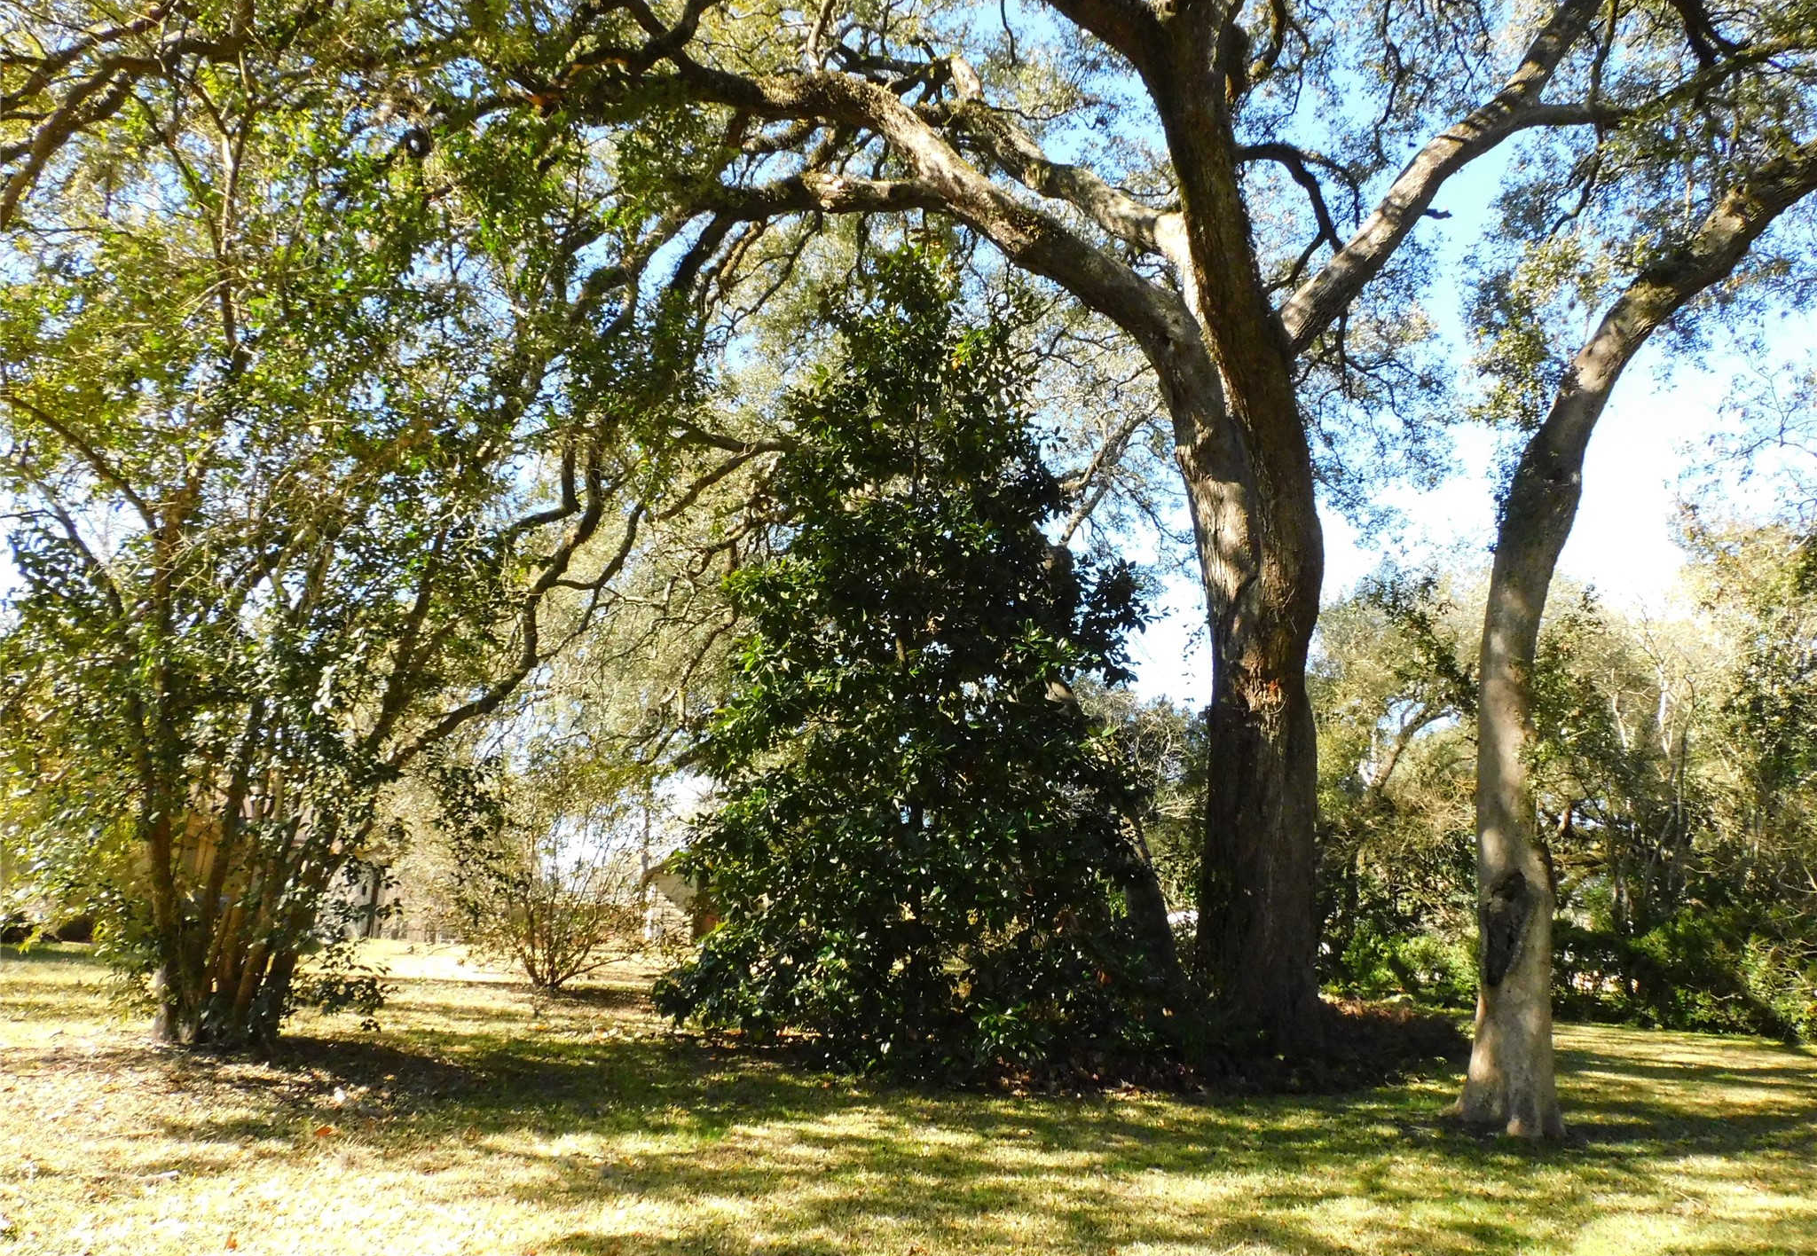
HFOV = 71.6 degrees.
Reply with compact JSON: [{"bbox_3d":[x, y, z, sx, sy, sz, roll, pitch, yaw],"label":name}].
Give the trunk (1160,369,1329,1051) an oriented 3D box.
[{"bbox_3d":[3.422,0.508,12.445,1.569,6.876,1.400,0,-11,0],"label":"trunk"}]

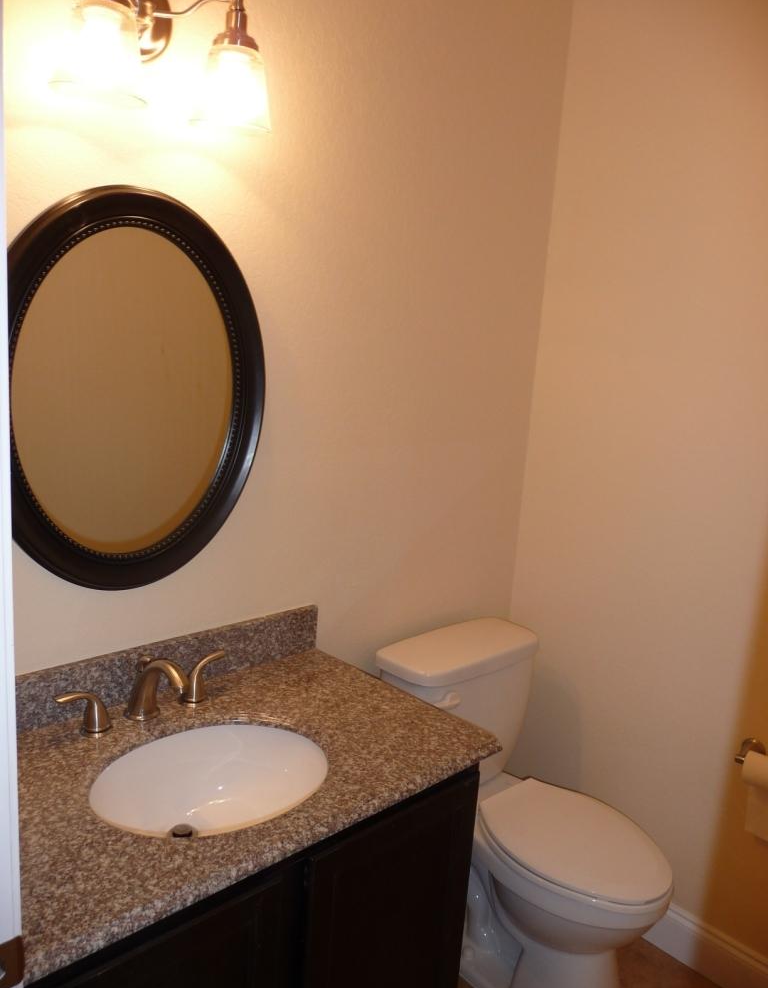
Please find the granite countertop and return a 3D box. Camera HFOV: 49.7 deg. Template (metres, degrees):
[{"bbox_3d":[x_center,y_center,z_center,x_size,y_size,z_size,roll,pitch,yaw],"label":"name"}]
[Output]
[{"bbox_3d":[-0.312,0.474,1.463,0.946,0.027,0.569,-7,16,-44],"label":"granite countertop"}]

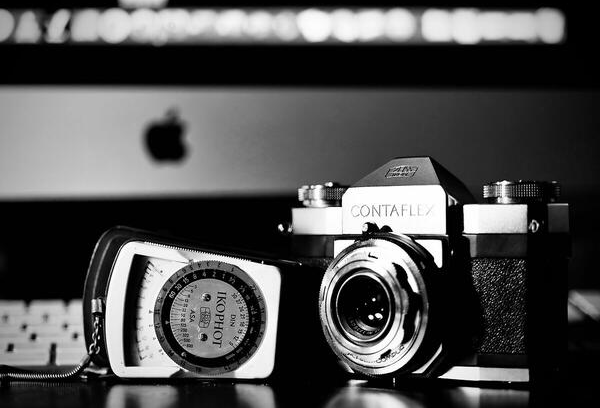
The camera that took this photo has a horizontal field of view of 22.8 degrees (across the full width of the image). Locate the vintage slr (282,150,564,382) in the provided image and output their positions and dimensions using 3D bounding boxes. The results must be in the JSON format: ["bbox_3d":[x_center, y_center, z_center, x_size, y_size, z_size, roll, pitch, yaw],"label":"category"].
[{"bbox_3d":[0.046,0.027,0.645,0.127,0.095,0.067,-1,-1,39],"label":"vintage slr"}]

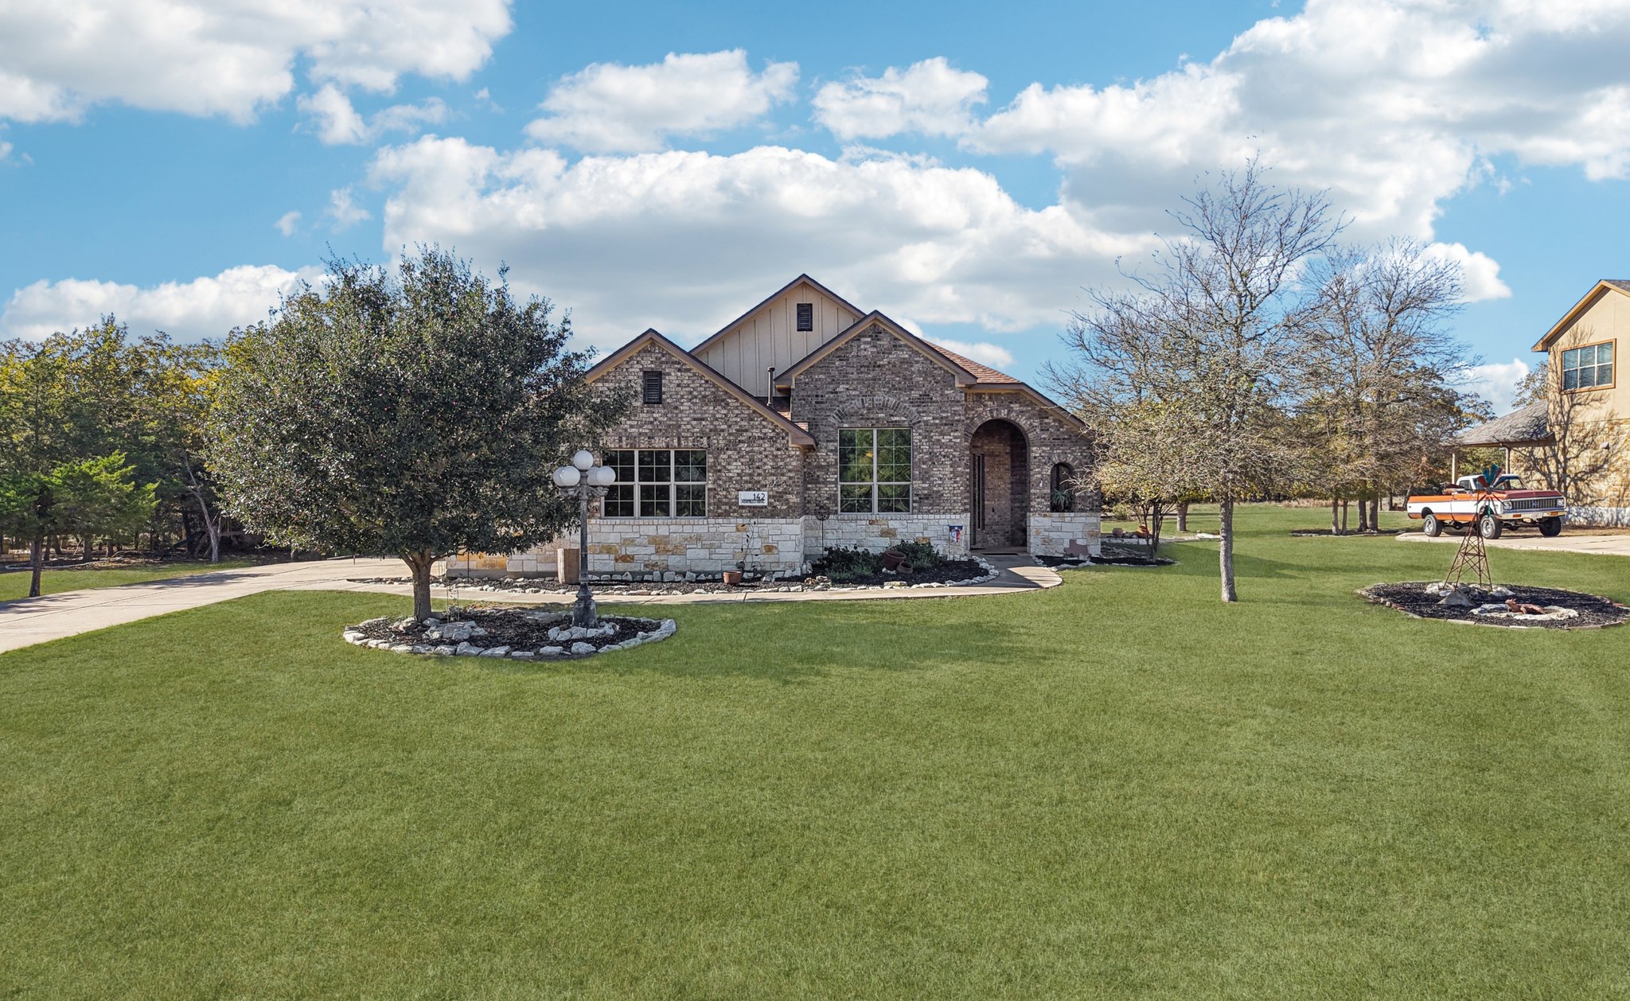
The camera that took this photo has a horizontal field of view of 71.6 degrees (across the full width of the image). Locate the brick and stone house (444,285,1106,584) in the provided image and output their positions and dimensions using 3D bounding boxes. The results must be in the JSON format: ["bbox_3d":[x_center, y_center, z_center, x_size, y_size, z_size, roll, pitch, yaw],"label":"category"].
[{"bbox_3d":[-0.700,-2.150,31.600,15.600,7.600,15.000,0,0,-2],"label":"brick and stone house"}]

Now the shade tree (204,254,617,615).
[{"bbox_3d":[-5.950,-1.010,16.900,6.100,5.580,5.900,0,0,0],"label":"shade tree"}]

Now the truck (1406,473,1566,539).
[{"bbox_3d":[20.600,0.180,34.900,2.000,1.900,5.300,0,0,2],"label":"truck"}]

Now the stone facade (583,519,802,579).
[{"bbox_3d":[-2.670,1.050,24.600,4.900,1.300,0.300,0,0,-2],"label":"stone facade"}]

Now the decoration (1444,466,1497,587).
[{"bbox_3d":[11.640,0.460,20.000,0.850,2.210,0.750,0,0,-27],"label":"decoration"}]

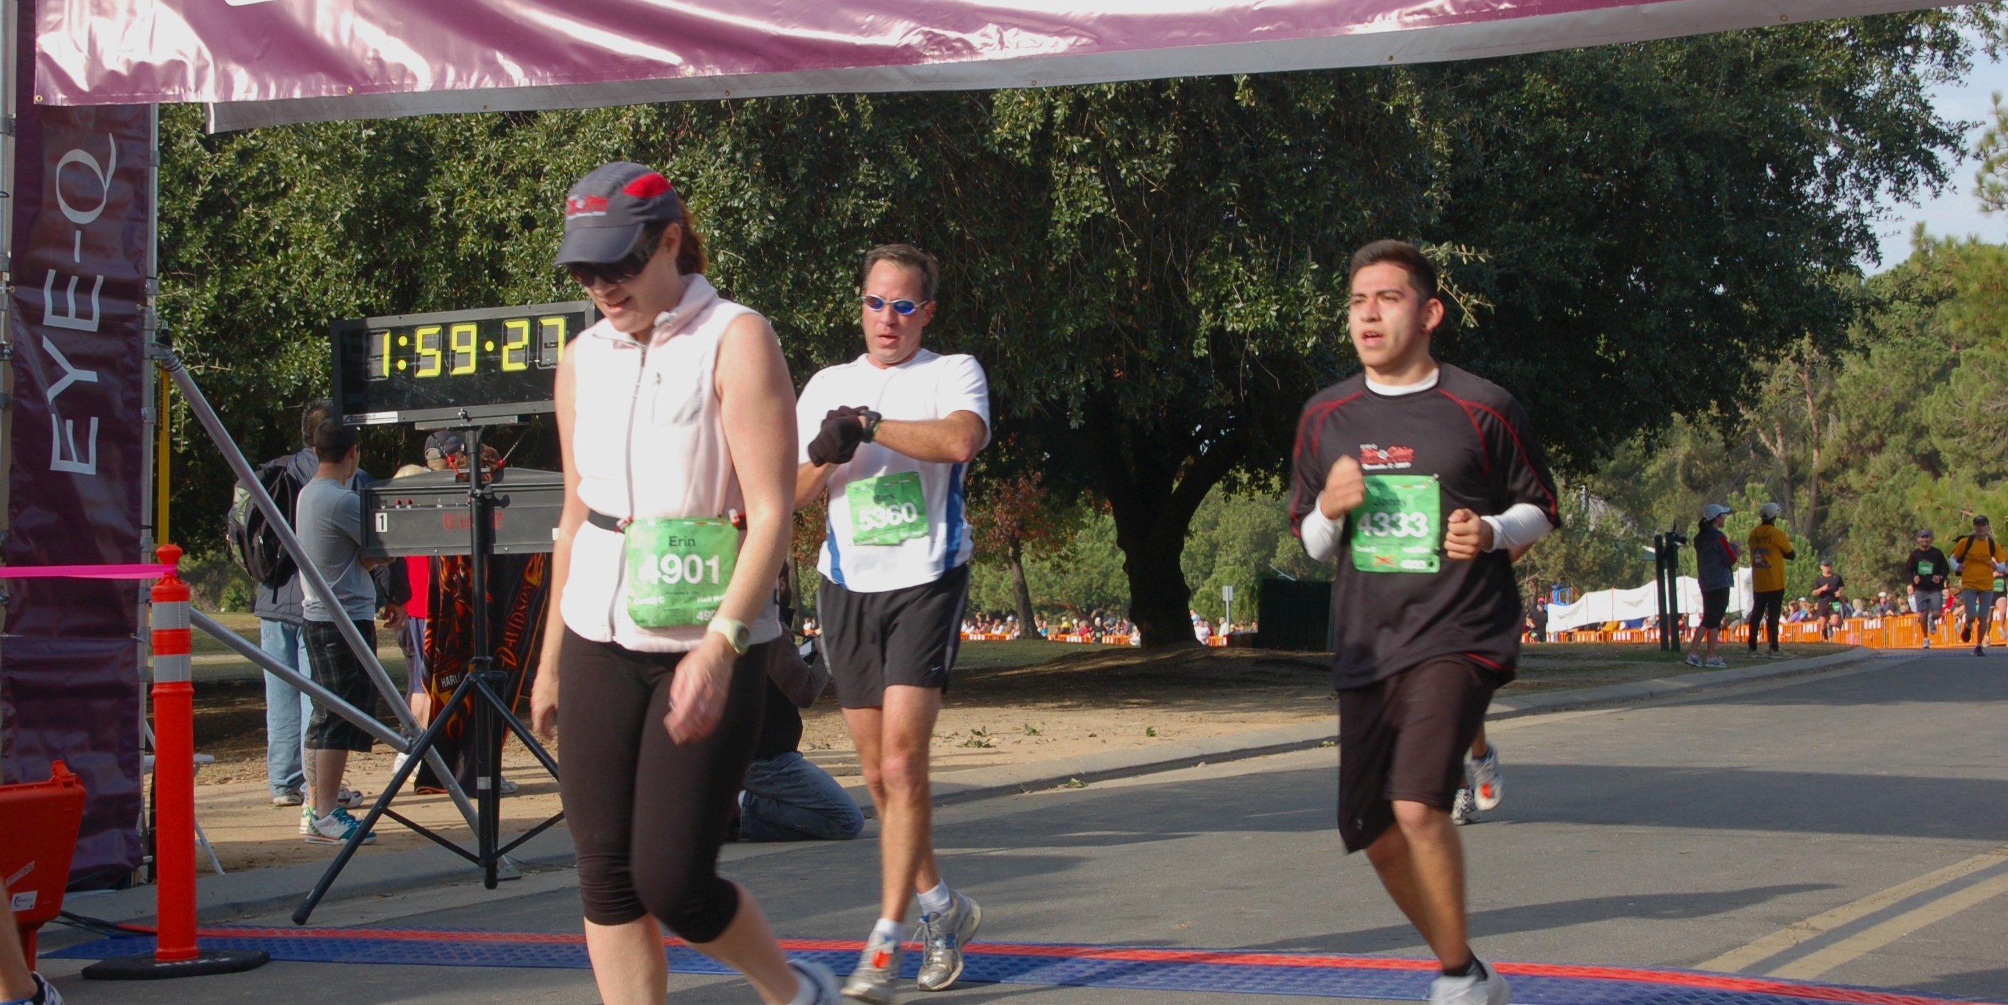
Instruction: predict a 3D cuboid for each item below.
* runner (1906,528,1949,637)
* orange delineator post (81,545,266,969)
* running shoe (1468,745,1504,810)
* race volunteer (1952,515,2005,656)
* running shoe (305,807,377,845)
[{"bbox_3d":[12.844,1.211,46.500,0.600,1.690,0.600,0,-1,16],"label":"runner"},{"bbox_3d":[-2.146,0.668,8.650,0.460,1.080,0.430,-1,-1,0],"label":"orange delineator post"},{"bbox_3d":[1.891,1.085,13.100,0.105,0.115,0.280,0,41,13],"label":"running shoe"},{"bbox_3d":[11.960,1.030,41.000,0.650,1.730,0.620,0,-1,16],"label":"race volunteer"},{"bbox_3d":[-2.538,1.241,12.800,0.288,0.125,0.108,-1,-1,23],"label":"running shoe"}]

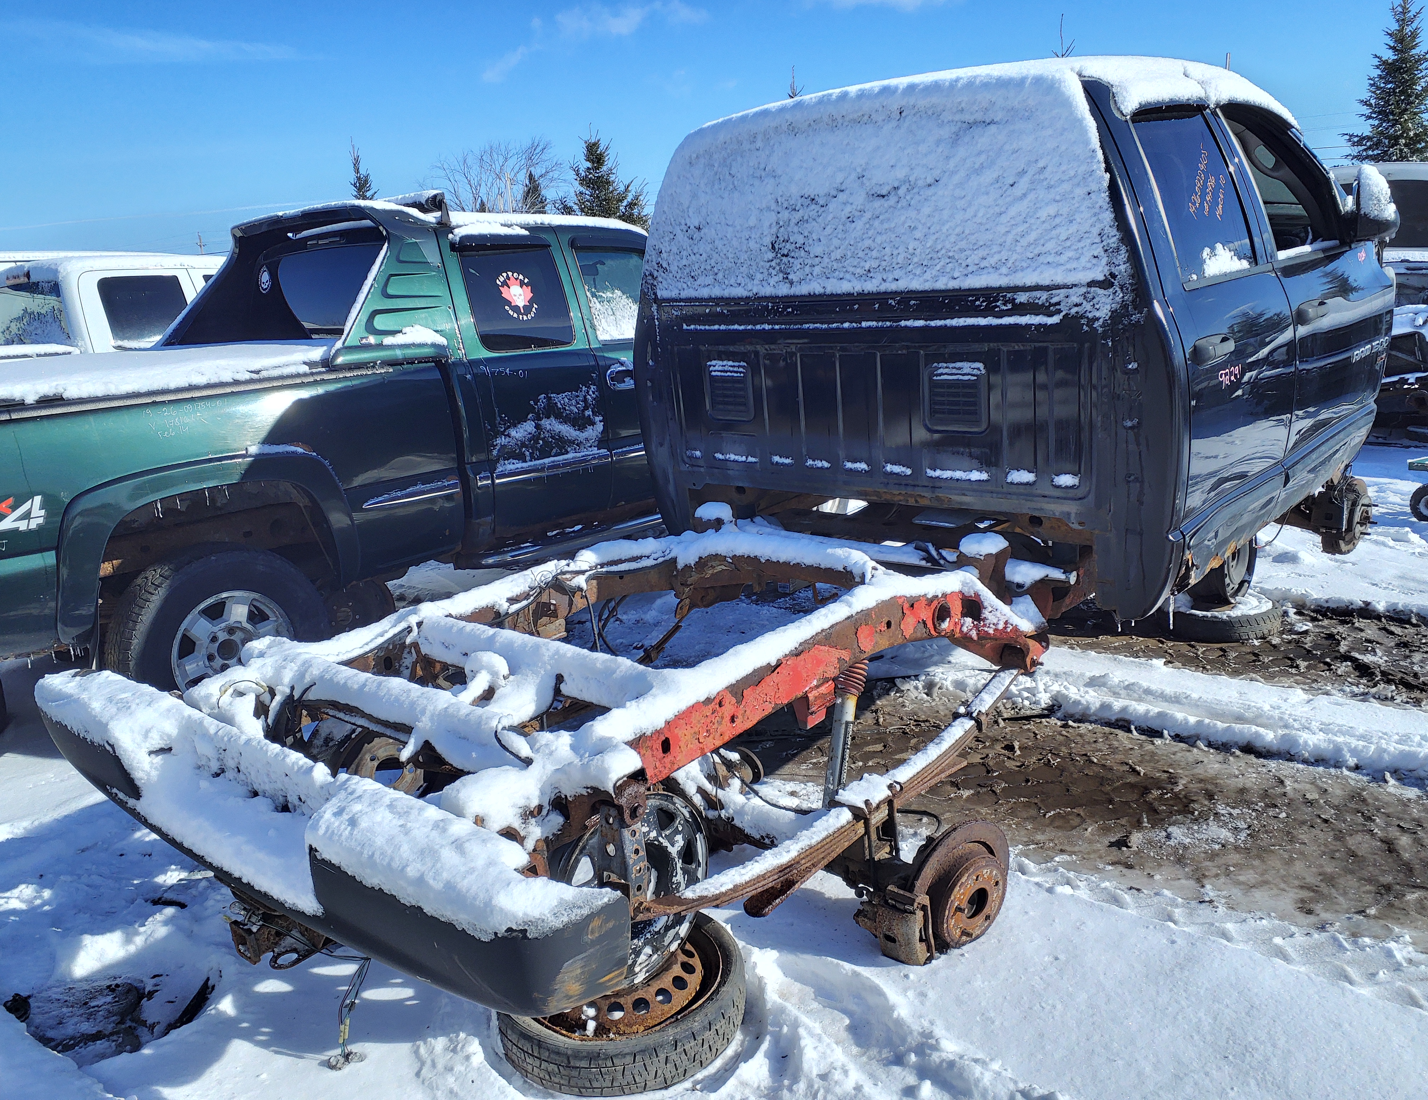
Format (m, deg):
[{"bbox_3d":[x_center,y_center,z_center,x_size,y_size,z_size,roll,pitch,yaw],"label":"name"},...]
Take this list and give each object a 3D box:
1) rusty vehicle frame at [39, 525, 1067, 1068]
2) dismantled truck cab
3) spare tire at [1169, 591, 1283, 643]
[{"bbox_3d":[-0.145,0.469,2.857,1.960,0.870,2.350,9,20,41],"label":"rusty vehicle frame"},{"bbox_3d":[1.153,-0.893,4.069,2.080,1.515,2.300,9,20,41],"label":"dismantled truck cab"},{"bbox_3d":[2.075,0.248,4.638,0.590,0.135,0.590,9,19,41],"label":"spare tire"}]

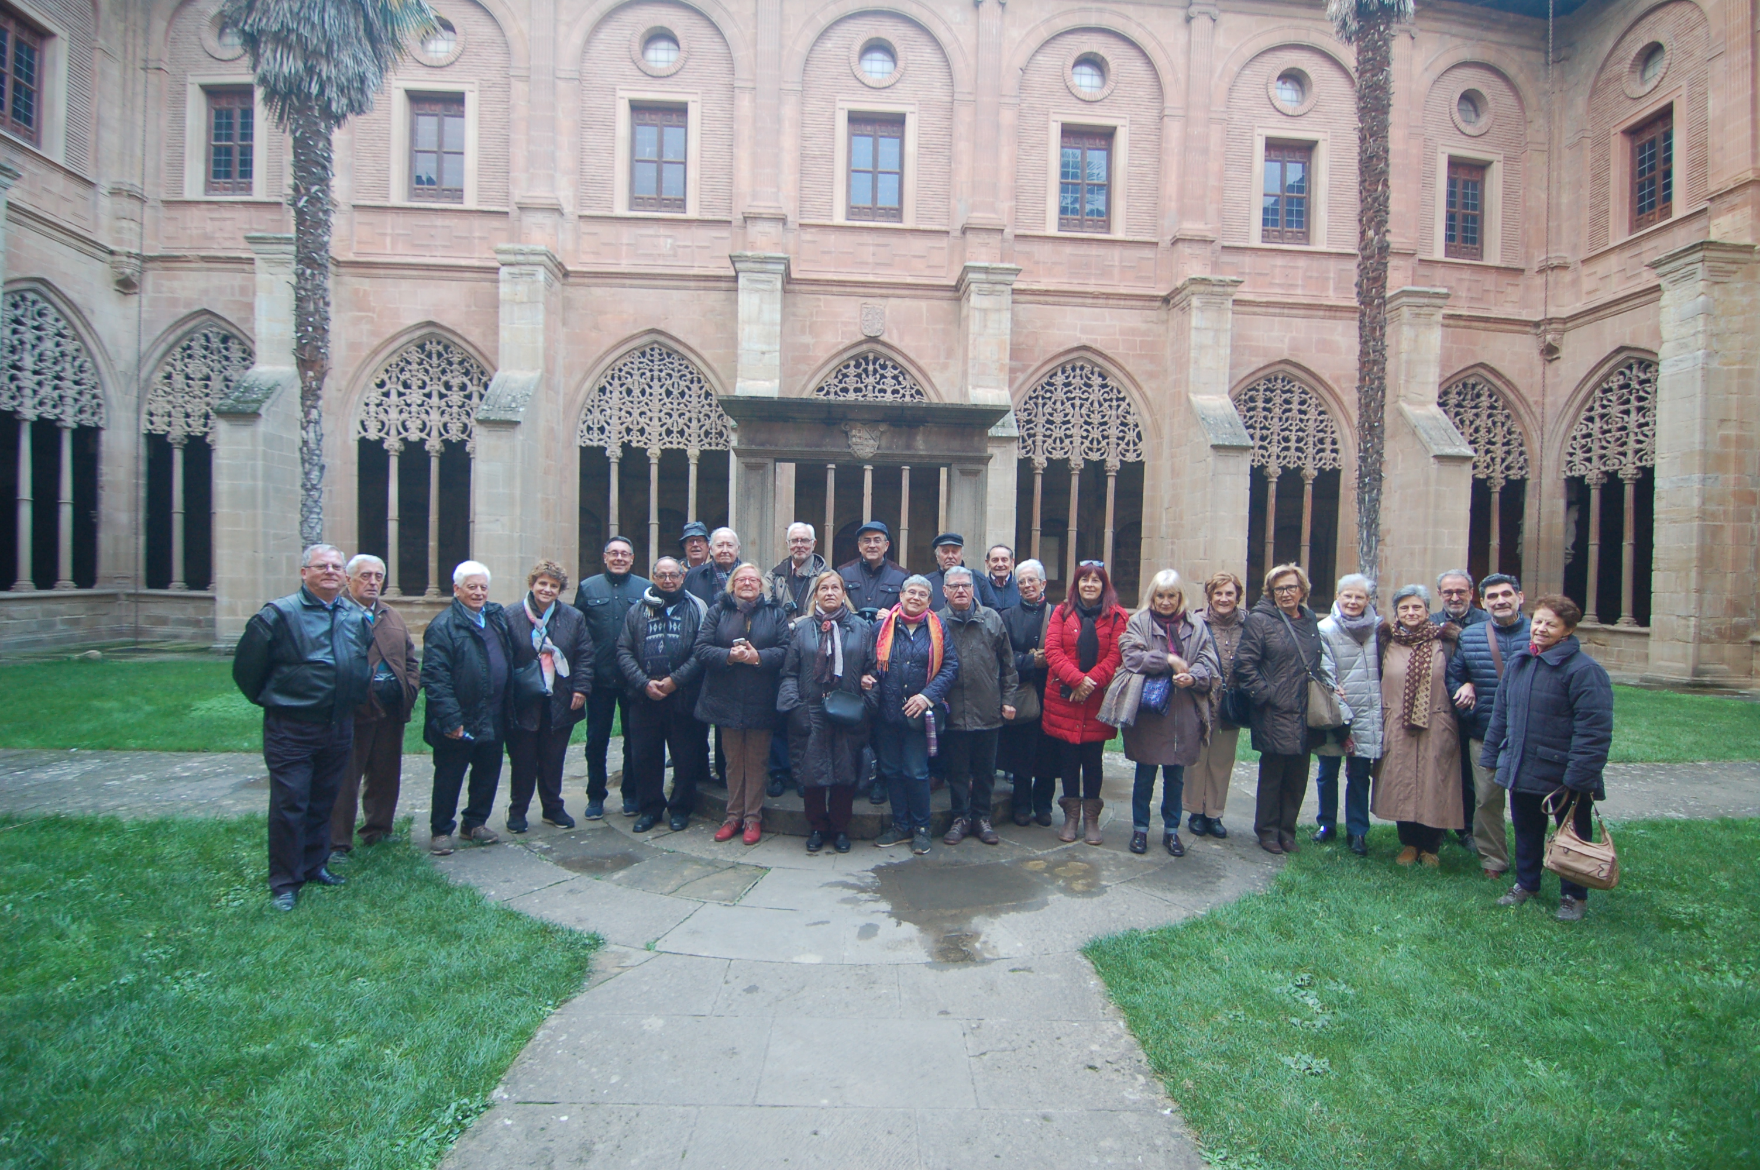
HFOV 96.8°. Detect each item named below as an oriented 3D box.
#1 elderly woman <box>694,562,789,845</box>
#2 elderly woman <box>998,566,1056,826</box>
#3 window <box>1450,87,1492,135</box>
[{"bbox_3d":[-0.828,0.685,4.684,0.560,1.642,0.400,1,1,-2],"label":"elderly woman"},{"bbox_3d":[0.979,0.691,5.128,0.540,1.706,0.360,1,0,14],"label":"elderly woman"},{"bbox_3d":[13.210,-10.593,17.450,1.050,1.080,0.300,1,0,-4],"label":"window"}]

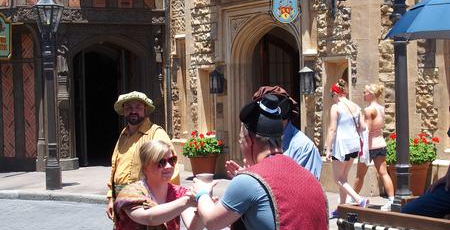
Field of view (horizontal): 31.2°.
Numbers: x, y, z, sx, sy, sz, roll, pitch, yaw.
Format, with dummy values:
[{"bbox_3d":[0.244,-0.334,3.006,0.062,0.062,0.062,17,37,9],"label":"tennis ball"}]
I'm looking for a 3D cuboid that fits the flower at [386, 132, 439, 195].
[{"bbox_3d":[2.651,0.707,11.400,0.700,0.910,0.720,-1,2,0],"label":"flower"}]

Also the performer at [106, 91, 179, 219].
[{"bbox_3d":[-0.684,0.658,6.850,0.600,1.730,0.420,-1,2,25],"label":"performer"}]

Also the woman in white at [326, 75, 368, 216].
[{"bbox_3d":[1.481,0.405,9.750,0.470,1.670,0.550,-3,2,-38],"label":"woman in white"}]

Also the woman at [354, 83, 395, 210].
[{"bbox_3d":[1.879,0.402,10.450,0.450,1.620,0.620,-3,2,-43],"label":"woman"}]

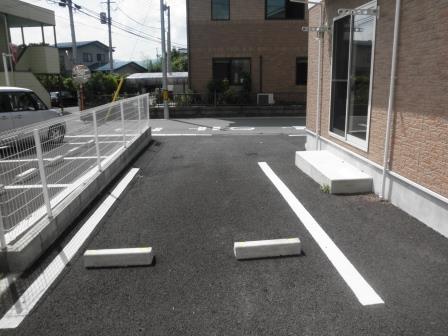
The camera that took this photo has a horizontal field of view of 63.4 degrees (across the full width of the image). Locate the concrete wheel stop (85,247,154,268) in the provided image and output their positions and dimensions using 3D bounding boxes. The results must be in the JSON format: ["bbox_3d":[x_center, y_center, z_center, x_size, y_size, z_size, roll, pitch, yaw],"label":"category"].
[{"bbox_3d":[-0.973,0.822,3.368,0.610,0.115,0.135,-2,13,-1],"label":"concrete wheel stop"}]

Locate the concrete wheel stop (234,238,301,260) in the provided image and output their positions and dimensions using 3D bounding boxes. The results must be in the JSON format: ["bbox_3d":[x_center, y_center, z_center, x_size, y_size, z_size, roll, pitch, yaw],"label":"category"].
[{"bbox_3d":[0.416,0.762,3.443,0.610,0.115,0.135,-3,13,-5],"label":"concrete wheel stop"}]

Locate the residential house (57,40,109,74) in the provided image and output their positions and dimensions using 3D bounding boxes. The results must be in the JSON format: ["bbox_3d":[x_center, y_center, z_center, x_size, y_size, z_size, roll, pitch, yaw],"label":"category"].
[{"bbox_3d":[-19.424,-13.213,50.077,6.800,7.400,6.600,6,15,29],"label":"residential house"}]

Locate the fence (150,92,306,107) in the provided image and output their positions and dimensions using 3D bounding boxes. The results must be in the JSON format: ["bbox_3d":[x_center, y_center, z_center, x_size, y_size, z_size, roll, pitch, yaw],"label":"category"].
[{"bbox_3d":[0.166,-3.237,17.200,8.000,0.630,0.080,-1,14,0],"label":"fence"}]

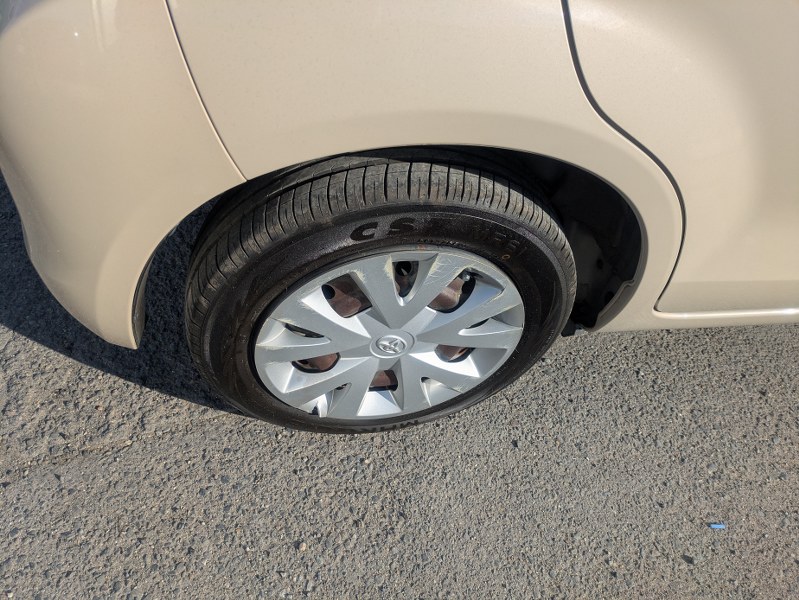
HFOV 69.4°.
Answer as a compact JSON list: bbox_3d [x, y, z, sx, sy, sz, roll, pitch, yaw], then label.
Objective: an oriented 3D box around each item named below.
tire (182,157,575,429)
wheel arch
[{"bbox_3d":[-0.025,0.005,0.897,0.574,0.572,0.174,-4,49,-13],"label":"tire"},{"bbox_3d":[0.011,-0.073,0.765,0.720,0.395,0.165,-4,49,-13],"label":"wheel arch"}]

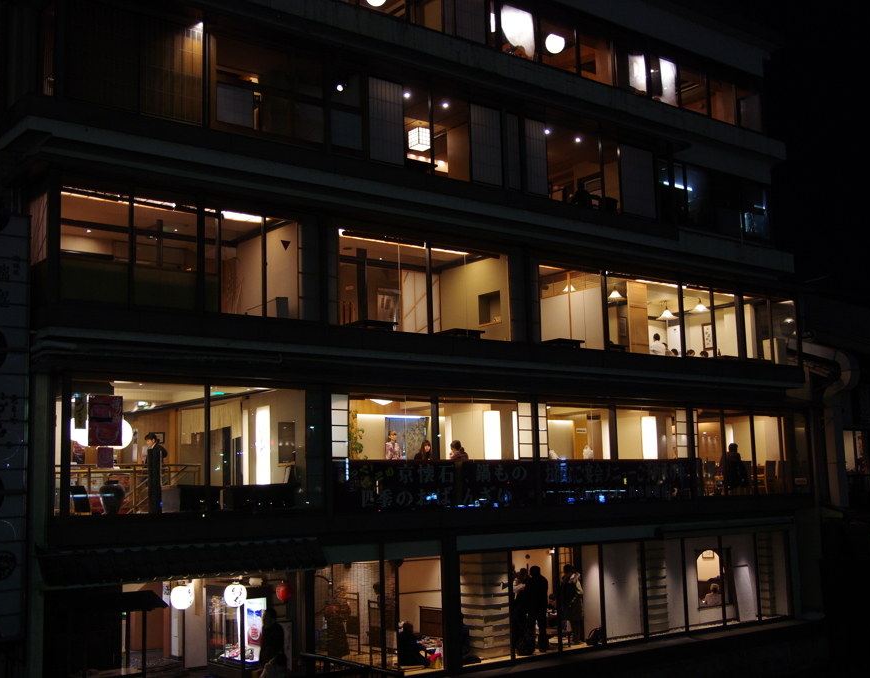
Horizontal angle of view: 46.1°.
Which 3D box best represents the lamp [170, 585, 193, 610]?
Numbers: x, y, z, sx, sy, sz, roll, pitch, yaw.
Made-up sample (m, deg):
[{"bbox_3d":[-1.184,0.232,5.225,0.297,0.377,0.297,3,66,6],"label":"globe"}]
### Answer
[{"bbox_3d":[-3.986,4.081,16.100,0.375,0.390,0.375,5,-10,-37],"label":"lamp"}]

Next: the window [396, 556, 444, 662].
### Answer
[{"bbox_3d":[-0.277,5.111,19.305,1.090,1.923,0.100,5,-10,-36],"label":"window"}]

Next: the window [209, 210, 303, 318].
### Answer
[{"bbox_3d":[-3.125,-1.292,18.034,1.829,1.773,0.100,5,-10,-36],"label":"window"}]

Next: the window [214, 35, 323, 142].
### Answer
[{"bbox_3d":[-3.009,-4.471,18.513,2.249,1.702,0.100,5,-10,-37],"label":"window"}]

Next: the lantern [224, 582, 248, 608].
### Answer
[{"bbox_3d":[-3.179,4.090,16.306,0.357,0.420,0.357,-1,-8,0],"label":"lantern"}]

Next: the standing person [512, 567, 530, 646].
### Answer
[{"bbox_3d":[1.839,5.802,22.077,0.420,1.630,0.480,7,-12,-44],"label":"standing person"}]

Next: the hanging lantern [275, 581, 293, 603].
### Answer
[{"bbox_3d":[-2.592,4.349,17.600,0.300,0.370,0.300,-1,-8,0],"label":"hanging lantern"}]

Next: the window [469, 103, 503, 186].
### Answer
[{"bbox_3d":[1.072,-4.093,21.623,0.881,1.732,0.080,5,-10,-37],"label":"window"}]

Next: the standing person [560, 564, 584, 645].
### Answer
[{"bbox_3d":[2.966,5.756,22.205,0.420,1.667,0.500,0,-9,-6],"label":"standing person"}]

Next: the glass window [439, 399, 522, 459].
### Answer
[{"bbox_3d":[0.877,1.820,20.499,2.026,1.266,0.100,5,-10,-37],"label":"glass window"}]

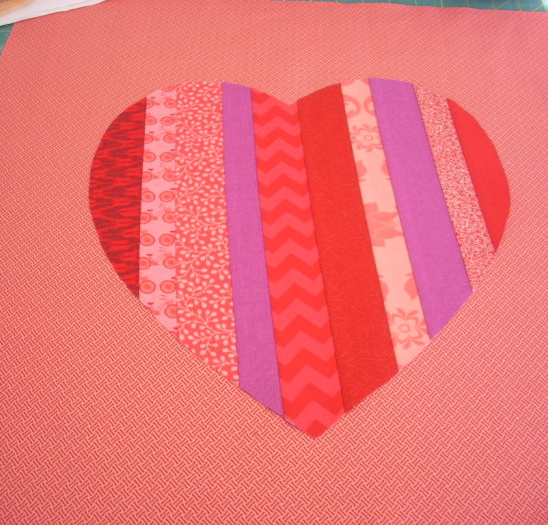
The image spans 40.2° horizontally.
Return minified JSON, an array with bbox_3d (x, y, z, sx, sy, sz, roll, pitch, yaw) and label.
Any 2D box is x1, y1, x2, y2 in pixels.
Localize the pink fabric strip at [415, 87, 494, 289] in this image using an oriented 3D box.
[{"bbox_3d":[0.141,-0.068,0.579,0.024,0.004,0.218,-4,54,-1],"label":"pink fabric strip"}]

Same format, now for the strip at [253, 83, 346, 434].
[{"bbox_3d":[0.013,-0.024,0.550,0.039,0.004,0.323,-5,54,-2],"label":"strip"}]

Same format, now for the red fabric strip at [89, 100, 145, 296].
[{"bbox_3d":[-0.122,-0.058,0.580,0.042,0.004,0.206,-4,54,-1],"label":"red fabric strip"}]

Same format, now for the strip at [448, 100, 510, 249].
[{"bbox_3d":[0.166,-0.075,0.583,0.027,0.004,0.164,-4,54,-1],"label":"strip"}]

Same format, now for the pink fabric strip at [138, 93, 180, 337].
[{"bbox_3d":[-0.088,-0.054,0.576,0.026,0.004,0.250,-4,54,-1],"label":"pink fabric strip"}]

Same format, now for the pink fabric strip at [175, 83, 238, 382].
[{"bbox_3d":[-0.053,-0.040,0.565,0.040,0.004,0.298,-4,54,-1],"label":"pink fabric strip"}]

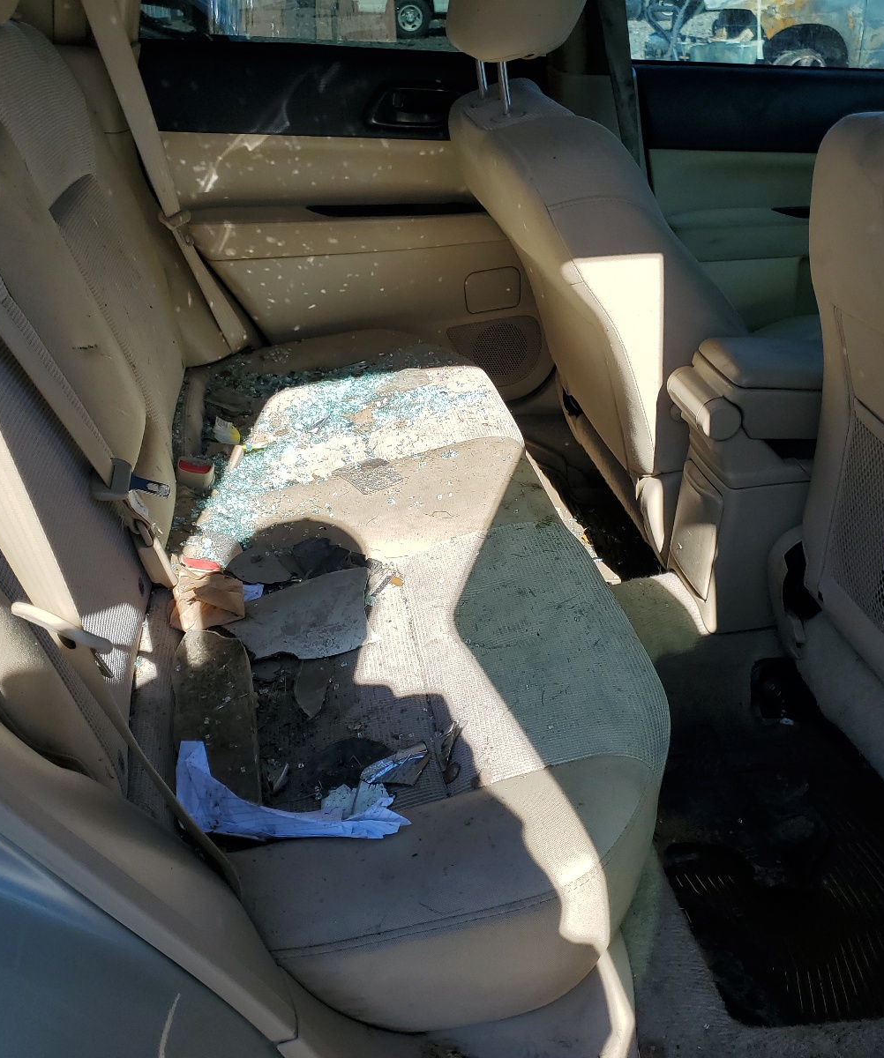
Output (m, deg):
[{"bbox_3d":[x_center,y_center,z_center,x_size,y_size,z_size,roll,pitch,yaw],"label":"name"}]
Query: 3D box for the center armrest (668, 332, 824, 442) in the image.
[{"bbox_3d":[0.443,-0.184,1.337,0.290,0.100,0.140,-4,30,-10],"label":"center armrest"}]

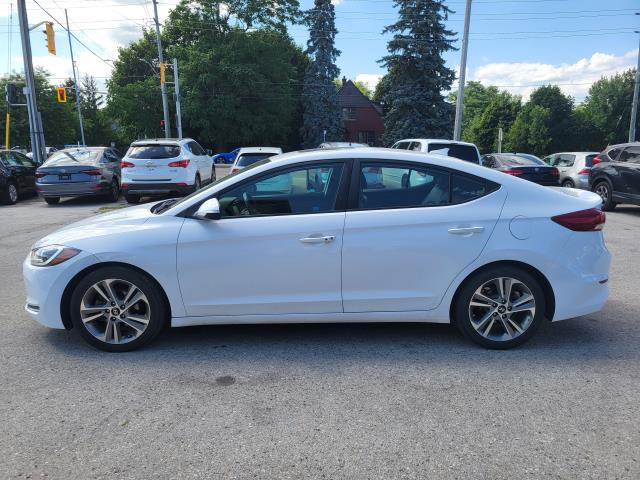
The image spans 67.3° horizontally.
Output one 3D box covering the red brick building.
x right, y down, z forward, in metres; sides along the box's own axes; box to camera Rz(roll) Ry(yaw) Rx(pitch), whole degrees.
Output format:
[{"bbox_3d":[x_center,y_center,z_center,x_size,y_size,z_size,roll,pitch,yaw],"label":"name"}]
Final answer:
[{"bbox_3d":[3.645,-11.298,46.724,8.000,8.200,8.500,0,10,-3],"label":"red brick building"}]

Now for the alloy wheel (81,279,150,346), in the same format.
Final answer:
[{"bbox_3d":[-1.416,0.486,3.399,0.465,0.465,0.200,0,10,-1],"label":"alloy wheel"}]

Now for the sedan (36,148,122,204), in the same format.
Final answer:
[{"bbox_3d":[-6.583,-1.991,14.330,1.800,1.460,4.680,0,10,-4],"label":"sedan"}]

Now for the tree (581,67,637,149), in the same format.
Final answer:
[{"bbox_3d":[26.410,-10.981,43.737,5.400,8.900,5.400,0,10,0],"label":"tree"}]

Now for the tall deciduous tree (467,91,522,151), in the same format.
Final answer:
[{"bbox_3d":[16.890,-10.817,46.796,5.600,7.400,5.500,3,11,16],"label":"tall deciduous tree"}]

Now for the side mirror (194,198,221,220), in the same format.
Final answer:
[{"bbox_3d":[-0.737,-0.199,3.128,0.180,0.150,0.230,0,10,-1],"label":"side mirror"}]

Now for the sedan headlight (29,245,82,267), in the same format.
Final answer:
[{"bbox_3d":[-1.878,0.099,3.440,0.490,0.160,0.380,0,10,-1],"label":"sedan headlight"}]

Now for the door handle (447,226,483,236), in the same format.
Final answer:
[{"bbox_3d":[1.000,-0.063,3.271,0.250,0.045,0.050,0,10,-1],"label":"door handle"}]

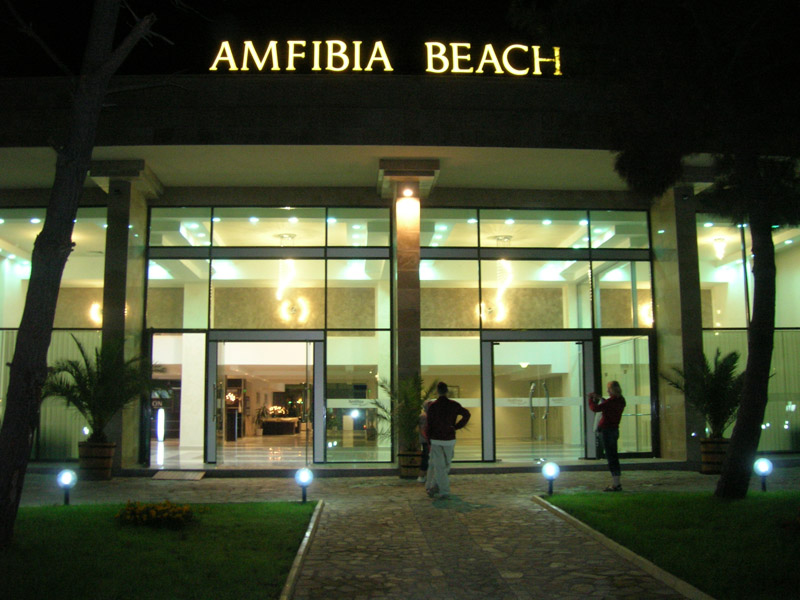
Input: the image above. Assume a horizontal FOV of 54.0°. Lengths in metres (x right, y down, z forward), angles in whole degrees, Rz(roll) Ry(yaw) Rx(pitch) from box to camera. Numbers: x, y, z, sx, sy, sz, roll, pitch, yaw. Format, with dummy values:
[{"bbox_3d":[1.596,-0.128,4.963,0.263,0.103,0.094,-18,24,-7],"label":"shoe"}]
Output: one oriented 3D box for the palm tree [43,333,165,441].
[{"bbox_3d":[-5.372,1.619,14.212,2.188,1.989,1.900,0,-6,-3],"label":"palm tree"}]

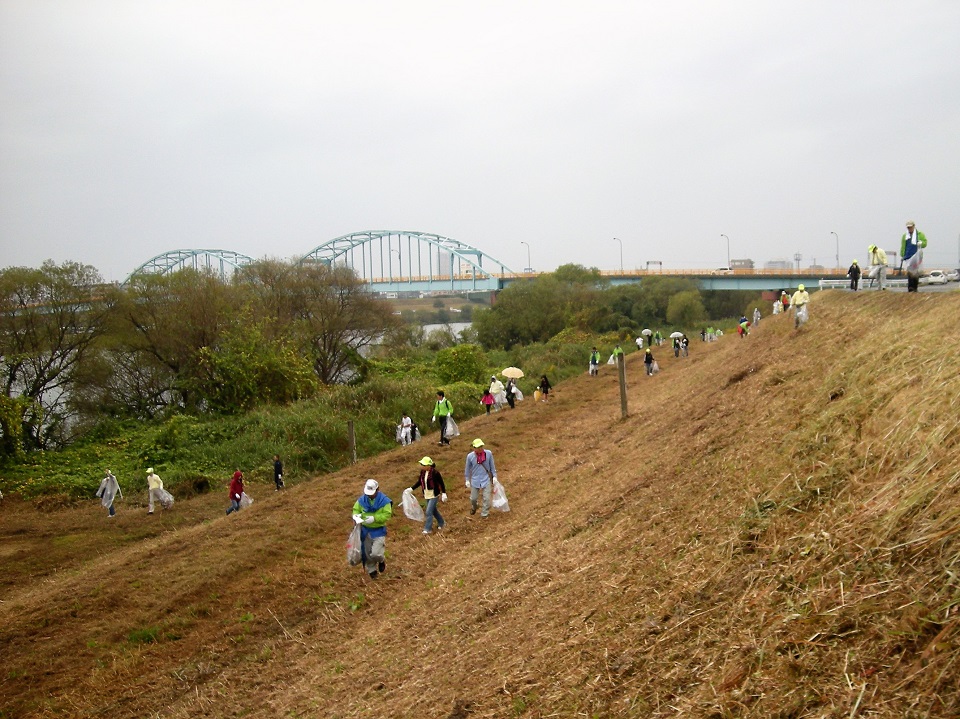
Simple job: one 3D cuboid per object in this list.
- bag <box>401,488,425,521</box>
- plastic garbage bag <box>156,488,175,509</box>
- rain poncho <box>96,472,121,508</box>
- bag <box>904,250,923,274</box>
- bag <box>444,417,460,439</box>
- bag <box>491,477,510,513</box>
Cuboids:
[{"bbox_3d":[-1.405,3.080,20.500,0.450,0.670,0.350,-2,5,-4],"label":"bag"},{"bbox_3d":[-11.184,4.952,34.500,0.600,0.720,0.400,-3,5,-18],"label":"plastic garbage bag"},{"bbox_3d":[-13.154,4.645,34.400,0.800,1.270,0.460,2,6,37],"label":"rain poncho"},{"bbox_3d":[10.104,-2.283,22.600,0.420,0.600,0.340,0,5,24],"label":"bag"},{"bbox_3d":[-0.893,2.200,31.500,0.500,0.720,0.360,-2,5,-2],"label":"bag"},{"bbox_3d":[0.465,2.955,21.000,0.380,0.700,0.340,-2,5,1],"label":"bag"}]

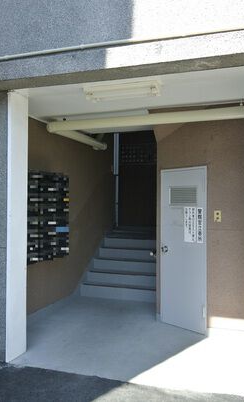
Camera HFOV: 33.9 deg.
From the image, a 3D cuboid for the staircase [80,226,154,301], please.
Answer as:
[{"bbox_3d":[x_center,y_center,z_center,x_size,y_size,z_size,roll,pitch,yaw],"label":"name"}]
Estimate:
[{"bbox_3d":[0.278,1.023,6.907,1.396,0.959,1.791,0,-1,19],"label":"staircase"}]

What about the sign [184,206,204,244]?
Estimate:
[{"bbox_3d":[0.814,0.275,4.544,0.006,0.397,0.275,1,-1,-40],"label":"sign"}]

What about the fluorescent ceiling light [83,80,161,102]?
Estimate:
[{"bbox_3d":[0.002,-0.981,3.608,0.709,0.093,0.141,0,-1,19],"label":"fluorescent ceiling light"}]

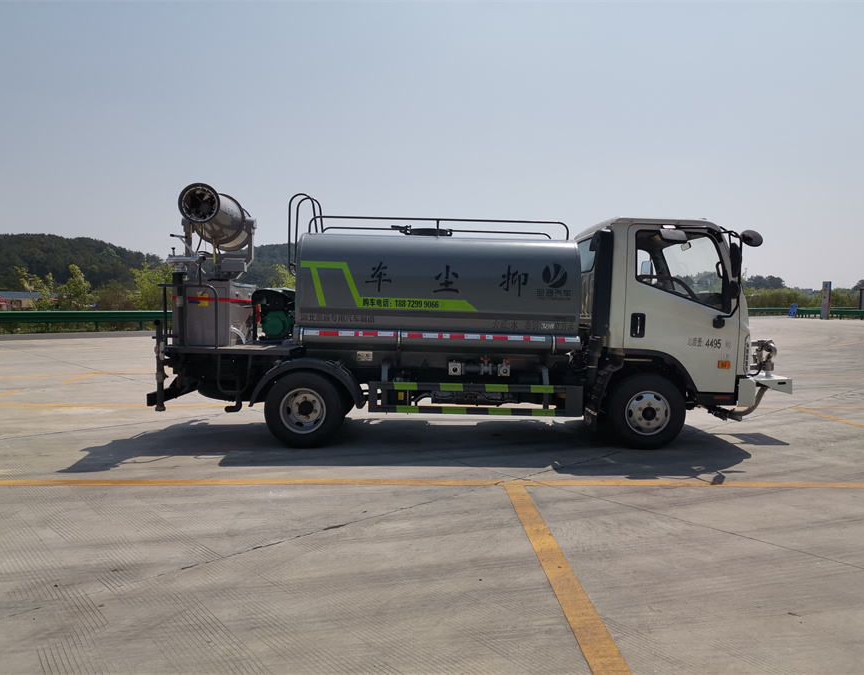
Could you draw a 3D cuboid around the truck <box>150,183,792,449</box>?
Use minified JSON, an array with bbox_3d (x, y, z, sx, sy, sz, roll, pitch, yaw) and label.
[{"bbox_3d":[0.443,-0.275,7.517,6.450,2.660,2.100,1,3,-2],"label":"truck"}]

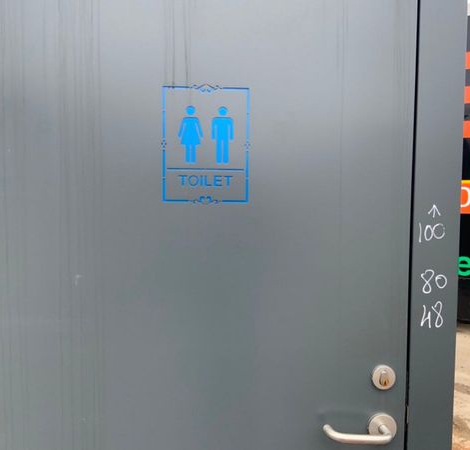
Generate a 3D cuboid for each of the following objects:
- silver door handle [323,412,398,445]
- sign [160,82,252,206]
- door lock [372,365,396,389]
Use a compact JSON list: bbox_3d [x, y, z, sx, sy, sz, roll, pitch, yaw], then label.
[{"bbox_3d":[0.239,0.391,0.935,0.146,0.053,0.062,0,3,-4],"label":"silver door handle"},{"bbox_3d":[-0.052,-0.146,0.913,0.157,0.215,0.006,0,3,-4],"label":"sign"},{"bbox_3d":[0.284,0.292,0.957,0.045,0.045,0.013,0,3,-4],"label":"door lock"}]

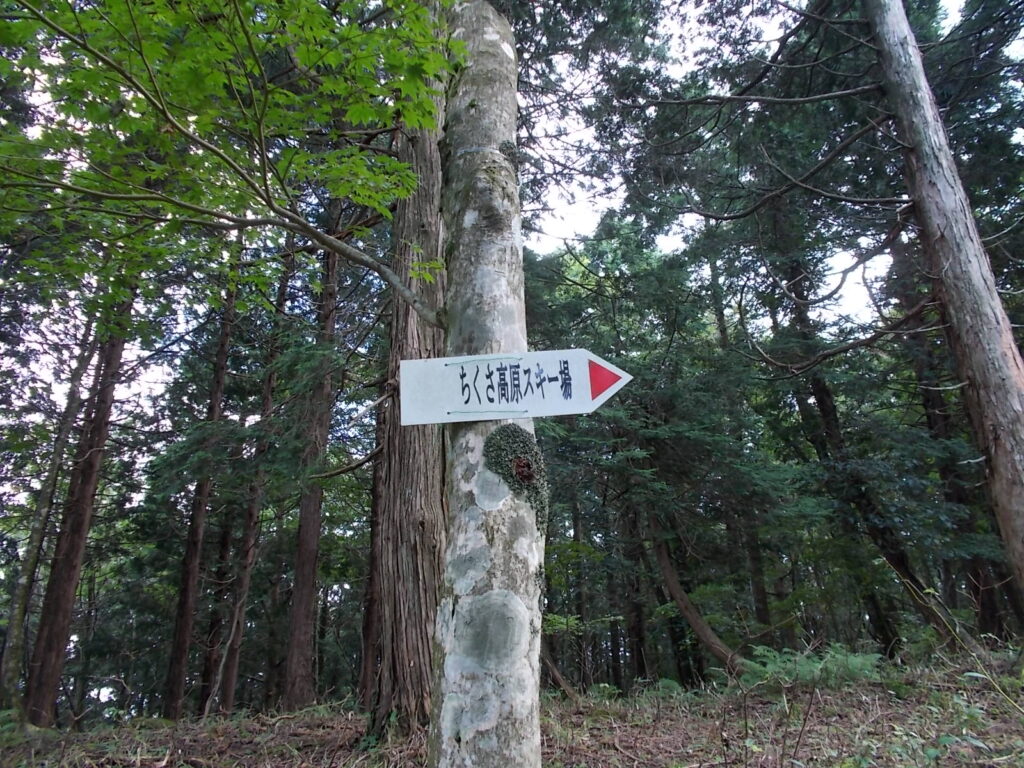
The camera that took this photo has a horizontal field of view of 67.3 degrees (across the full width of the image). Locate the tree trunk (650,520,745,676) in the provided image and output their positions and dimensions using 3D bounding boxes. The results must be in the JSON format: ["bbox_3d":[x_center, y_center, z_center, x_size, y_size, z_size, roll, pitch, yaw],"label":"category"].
[{"bbox_3d":[2.130,2.420,8.850,1.070,1.730,0.400,-1,-21,0],"label":"tree trunk"}]

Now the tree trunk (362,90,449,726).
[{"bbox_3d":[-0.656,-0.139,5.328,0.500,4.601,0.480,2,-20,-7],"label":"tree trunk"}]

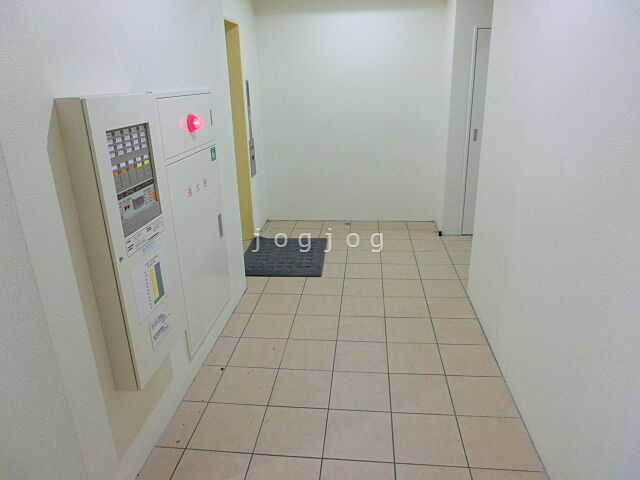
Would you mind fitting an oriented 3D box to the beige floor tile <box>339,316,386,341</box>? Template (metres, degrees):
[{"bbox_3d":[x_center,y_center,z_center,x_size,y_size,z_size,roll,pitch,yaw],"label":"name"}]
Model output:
[{"bbox_3d":[0.268,0.568,2.839,0.297,0.010,0.297,0,20,6],"label":"beige floor tile"}]

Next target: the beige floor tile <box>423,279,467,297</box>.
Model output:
[{"bbox_3d":[0.940,0.374,3.386,0.300,0.012,0.300,0,20,6],"label":"beige floor tile"}]

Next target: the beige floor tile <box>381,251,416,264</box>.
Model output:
[{"bbox_3d":[0.691,0.159,3.929,0.298,0.010,0.298,0,20,6],"label":"beige floor tile"}]

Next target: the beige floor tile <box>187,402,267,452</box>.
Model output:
[{"bbox_3d":[-0.426,0.882,2.086,0.300,0.010,0.300,1,20,6],"label":"beige floor tile"}]

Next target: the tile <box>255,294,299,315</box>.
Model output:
[{"bbox_3d":[-0.298,0.467,3.208,0.299,0.010,0.299,0,20,6],"label":"tile"}]

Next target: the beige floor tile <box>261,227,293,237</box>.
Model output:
[{"bbox_3d":[-0.442,-0.061,4.614,0.298,0.010,0.298,1,20,6],"label":"beige floor tile"}]

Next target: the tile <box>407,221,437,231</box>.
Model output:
[{"bbox_3d":[1.080,-0.150,4.732,0.296,0.010,0.296,0,20,6],"label":"tile"}]

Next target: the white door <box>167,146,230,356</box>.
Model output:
[{"bbox_3d":[-0.668,0.031,2.529,0.030,1.028,0.713,0,20,6],"label":"white door"}]

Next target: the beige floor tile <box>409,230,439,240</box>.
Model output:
[{"bbox_3d":[1.062,-0.045,4.513,0.300,0.010,0.300,1,20,6],"label":"beige floor tile"}]

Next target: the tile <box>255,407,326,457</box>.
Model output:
[{"bbox_3d":[-0.123,0.885,2.054,0.300,0.010,0.300,1,20,6],"label":"tile"}]

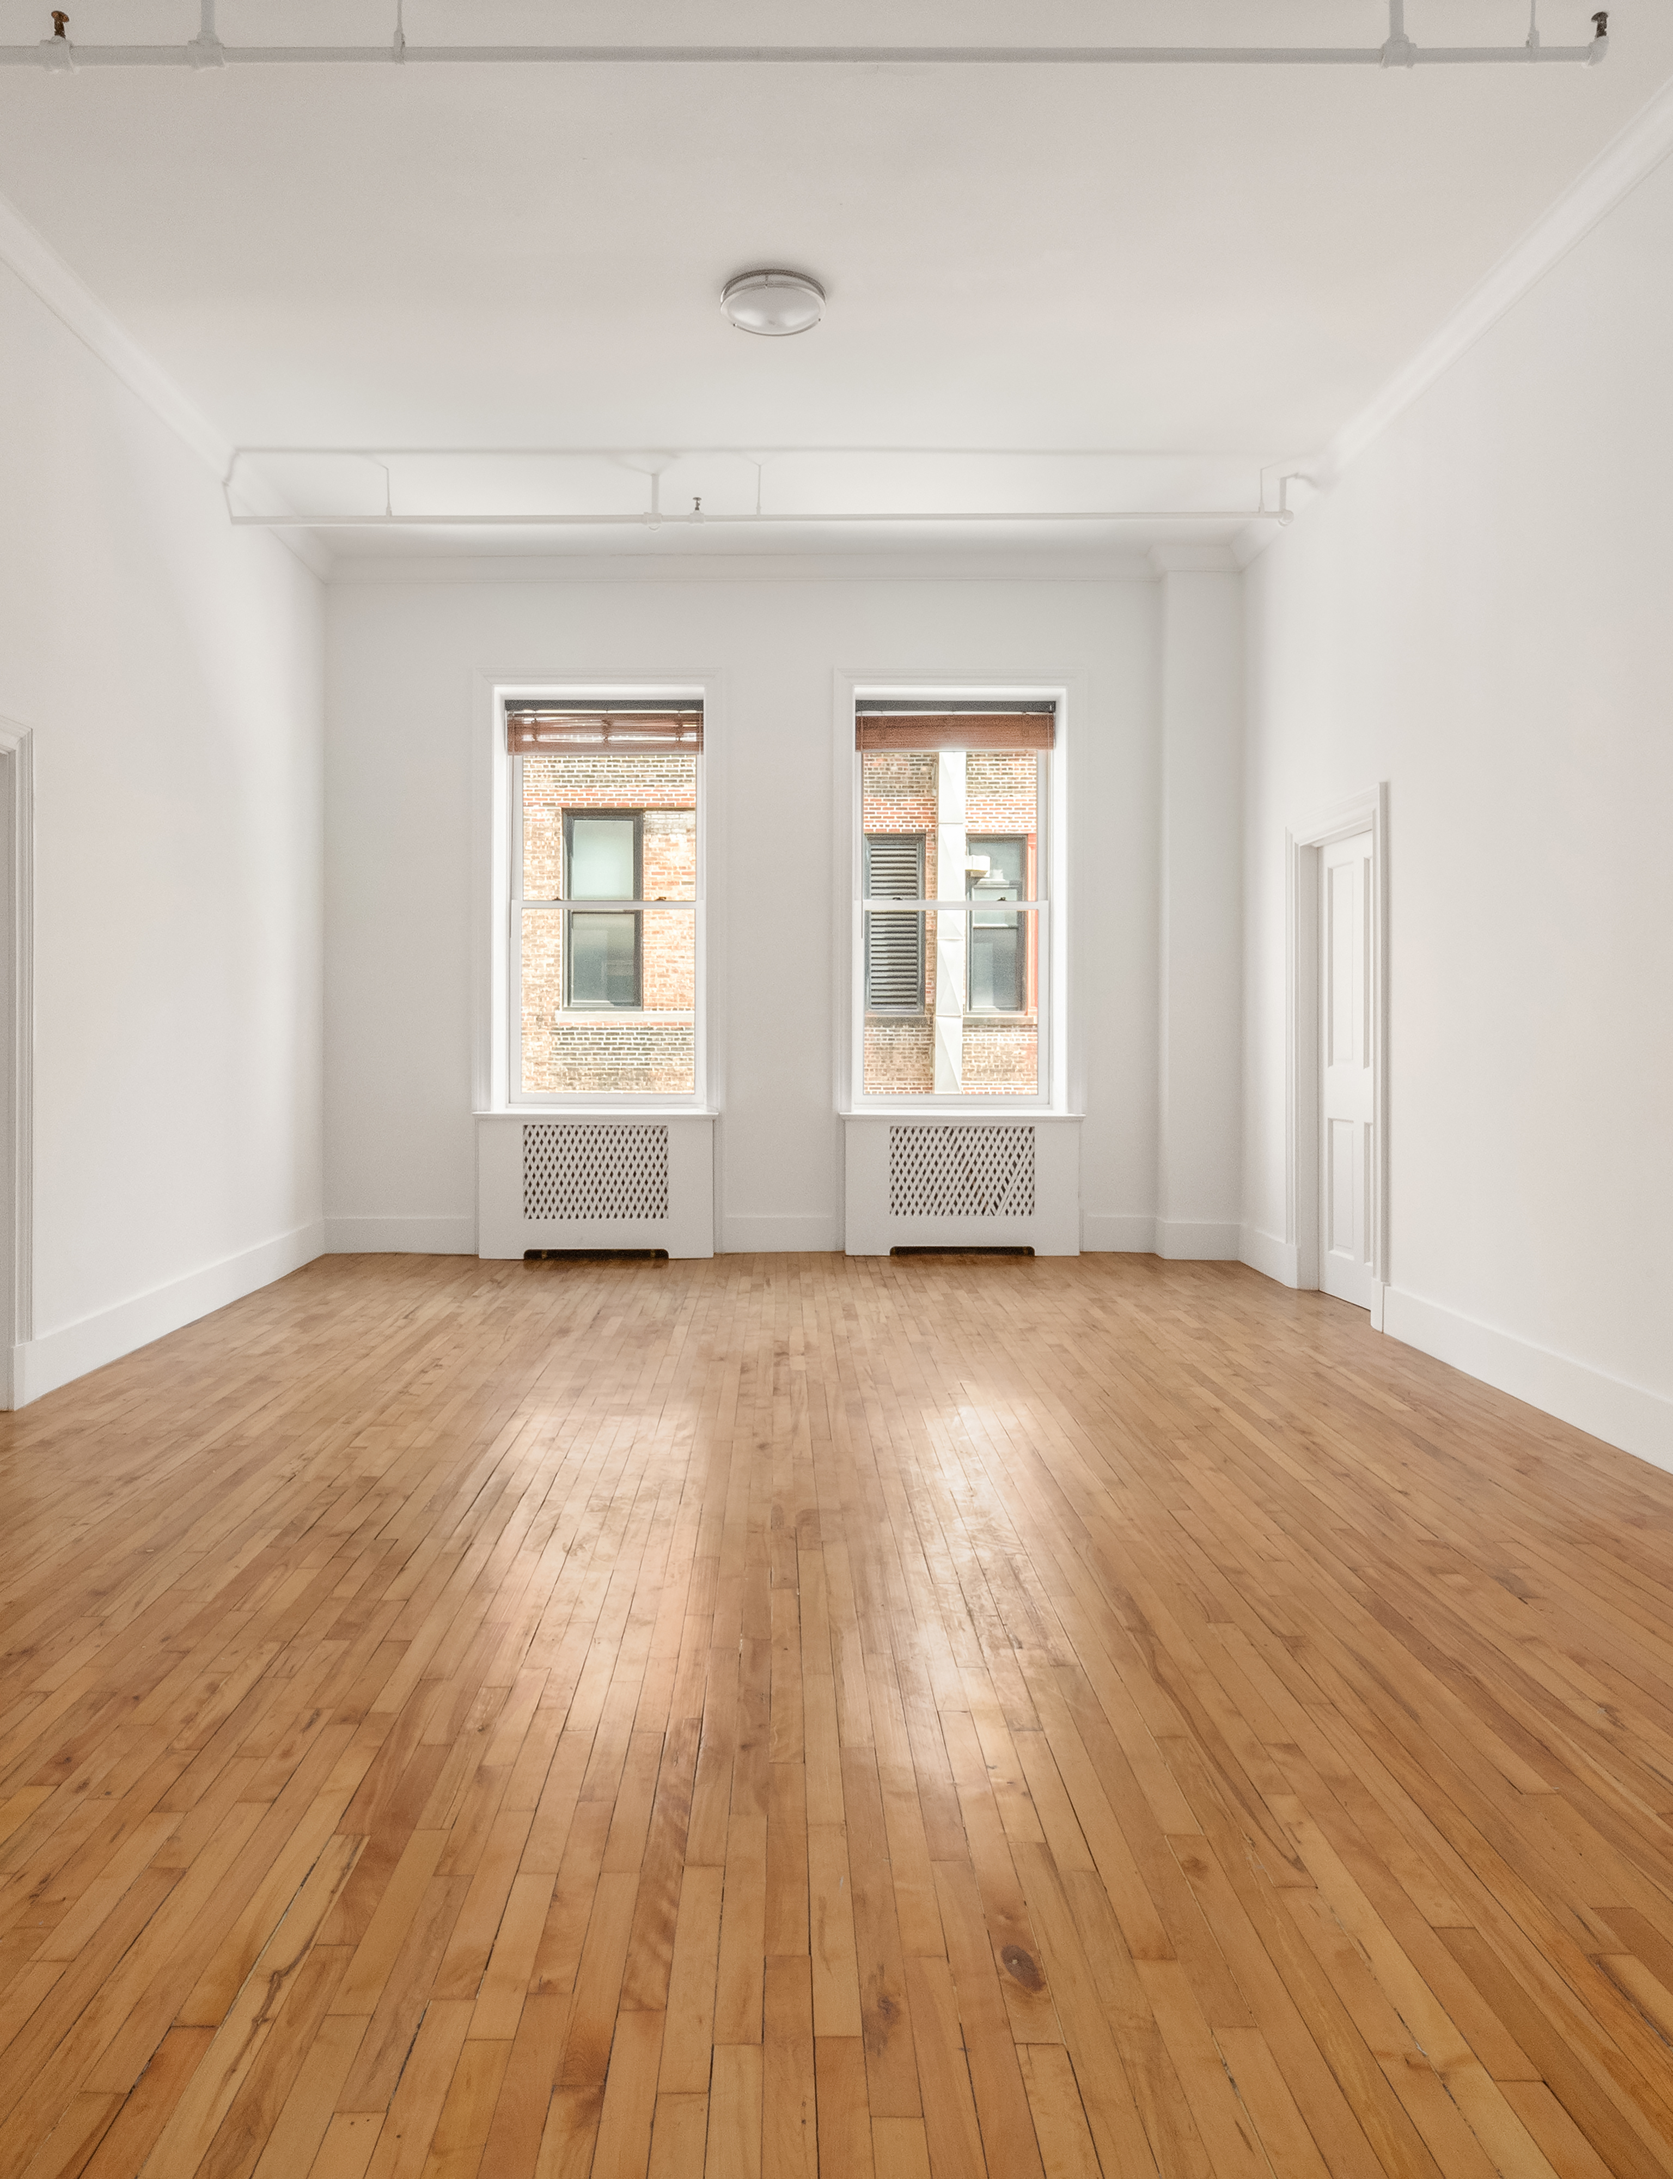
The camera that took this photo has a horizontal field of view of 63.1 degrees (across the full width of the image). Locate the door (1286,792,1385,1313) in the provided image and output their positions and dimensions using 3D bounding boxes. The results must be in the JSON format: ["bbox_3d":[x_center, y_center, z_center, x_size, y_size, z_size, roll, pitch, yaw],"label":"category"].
[{"bbox_3d":[2.171,-0.139,5.790,0.150,2.120,1.000,0,1,-2],"label":"door"}]

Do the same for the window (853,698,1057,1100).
[{"bbox_3d":[0.642,-1.016,7.320,1.080,2.140,0.130,0,1,-1],"label":"window"}]

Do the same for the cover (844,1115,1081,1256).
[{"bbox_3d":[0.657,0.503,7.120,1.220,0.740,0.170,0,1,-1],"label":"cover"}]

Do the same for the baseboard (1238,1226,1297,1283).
[{"bbox_3d":[2.098,0.789,6.600,0.025,0.200,0.700,0,1,-2],"label":"baseboard"}]

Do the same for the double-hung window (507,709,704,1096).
[{"bbox_3d":[-1.238,-1.012,7.320,1.060,2.120,0.130,0,1,-1],"label":"double-hung window"}]

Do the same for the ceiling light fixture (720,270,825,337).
[{"bbox_3d":[-0.211,-2.617,4.550,0.350,0.095,0.350,0,1,0],"label":"ceiling light fixture"}]

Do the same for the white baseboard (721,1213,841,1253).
[{"bbox_3d":[-0.296,0.761,7.180,0.630,0.200,0.025,0,1,-1],"label":"white baseboard"}]

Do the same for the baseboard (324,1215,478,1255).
[{"bbox_3d":[-2.293,0.764,7.170,0.810,0.200,0.025,0,1,-1],"label":"baseboard"}]

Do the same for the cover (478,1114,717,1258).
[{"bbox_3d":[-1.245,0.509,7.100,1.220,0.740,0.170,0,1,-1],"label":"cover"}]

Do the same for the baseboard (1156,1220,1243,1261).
[{"bbox_3d":[1.868,0.772,6.980,0.420,0.200,0.035,0,1,-1],"label":"baseboard"}]

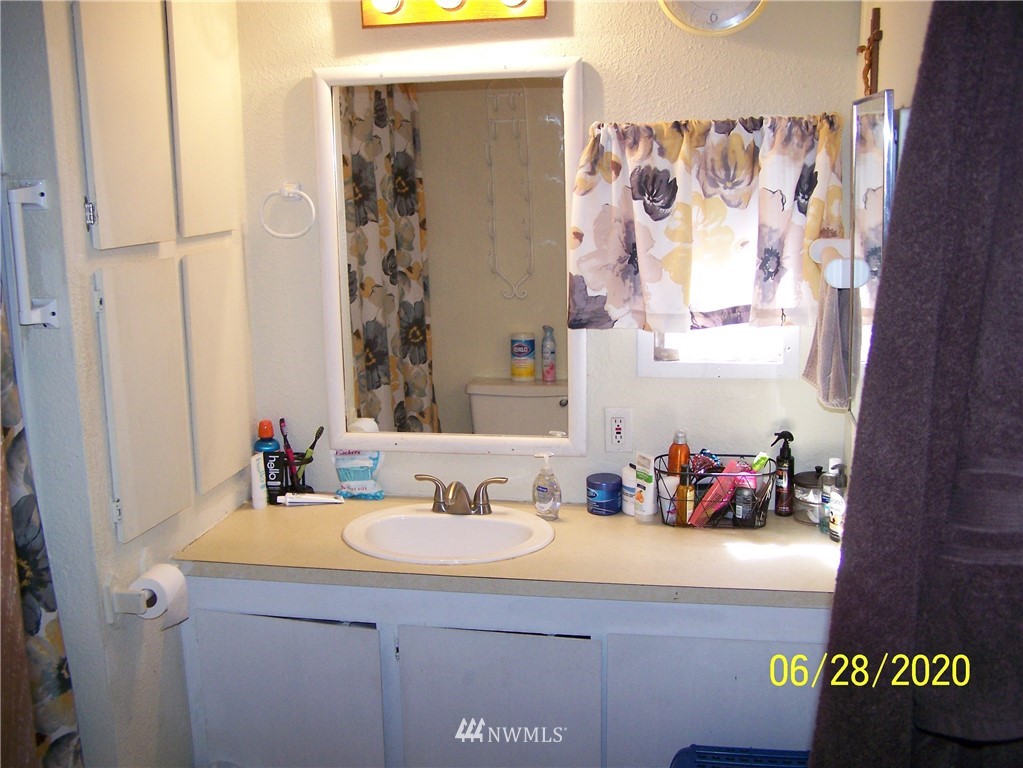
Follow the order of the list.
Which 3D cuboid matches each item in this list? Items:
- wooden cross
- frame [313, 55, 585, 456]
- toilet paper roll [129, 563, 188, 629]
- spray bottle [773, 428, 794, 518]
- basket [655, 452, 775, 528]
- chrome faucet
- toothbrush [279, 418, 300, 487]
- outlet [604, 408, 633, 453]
[{"bbox_3d":[0.713,-0.647,2.260,0.048,0.202,0.112,1,11,11],"label":"wooden cross"},{"bbox_3d":[-0.149,-0.298,2.825,0.674,0.970,0.030,1,11,11],"label":"frame"},{"bbox_3d":[-0.738,0.443,2.359,0.092,0.100,0.092,1,11,11],"label":"toilet paper roll"},{"bbox_3d":[0.663,0.216,2.743,0.058,0.210,0.046,-1,10,1],"label":"spray bottle"},{"bbox_3d":[0.490,0.262,2.706,0.288,0.140,0.195,1,11,11],"label":"basket"},{"bbox_3d":[-0.135,0.279,2.741,0.240,0.087,0.145,1,11,11],"label":"chrome faucet"},{"bbox_3d":[-0.588,0.183,2.958,0.019,0.190,0.013,-6,10,26],"label":"toothbrush"},{"bbox_3d":[0.272,0.117,2.834,0.070,0.115,0.009,1,11,11],"label":"outlet"}]

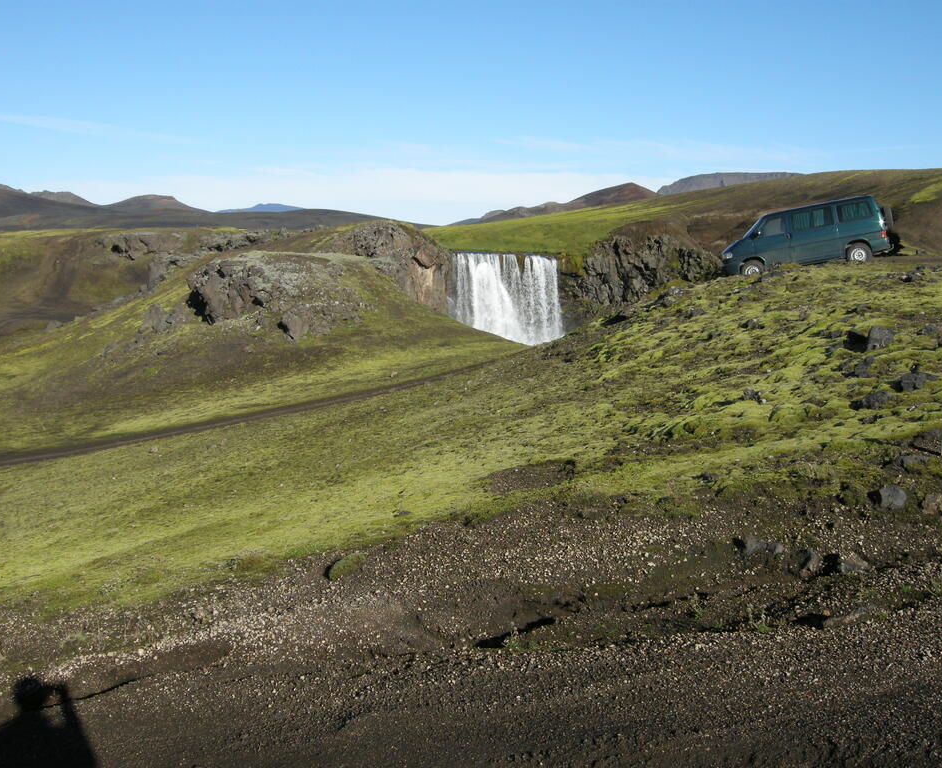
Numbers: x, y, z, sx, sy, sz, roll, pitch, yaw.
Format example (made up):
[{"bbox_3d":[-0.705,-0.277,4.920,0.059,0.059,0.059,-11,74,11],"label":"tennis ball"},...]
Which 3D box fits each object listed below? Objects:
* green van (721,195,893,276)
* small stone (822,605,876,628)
[{"bbox_3d":[9.780,-4.170,30.250,4.880,1.940,1.860,-7,4,21],"label":"green van"},{"bbox_3d":[1.606,0.988,4.400,0.210,0.070,0.120,-3,8,-22],"label":"small stone"}]

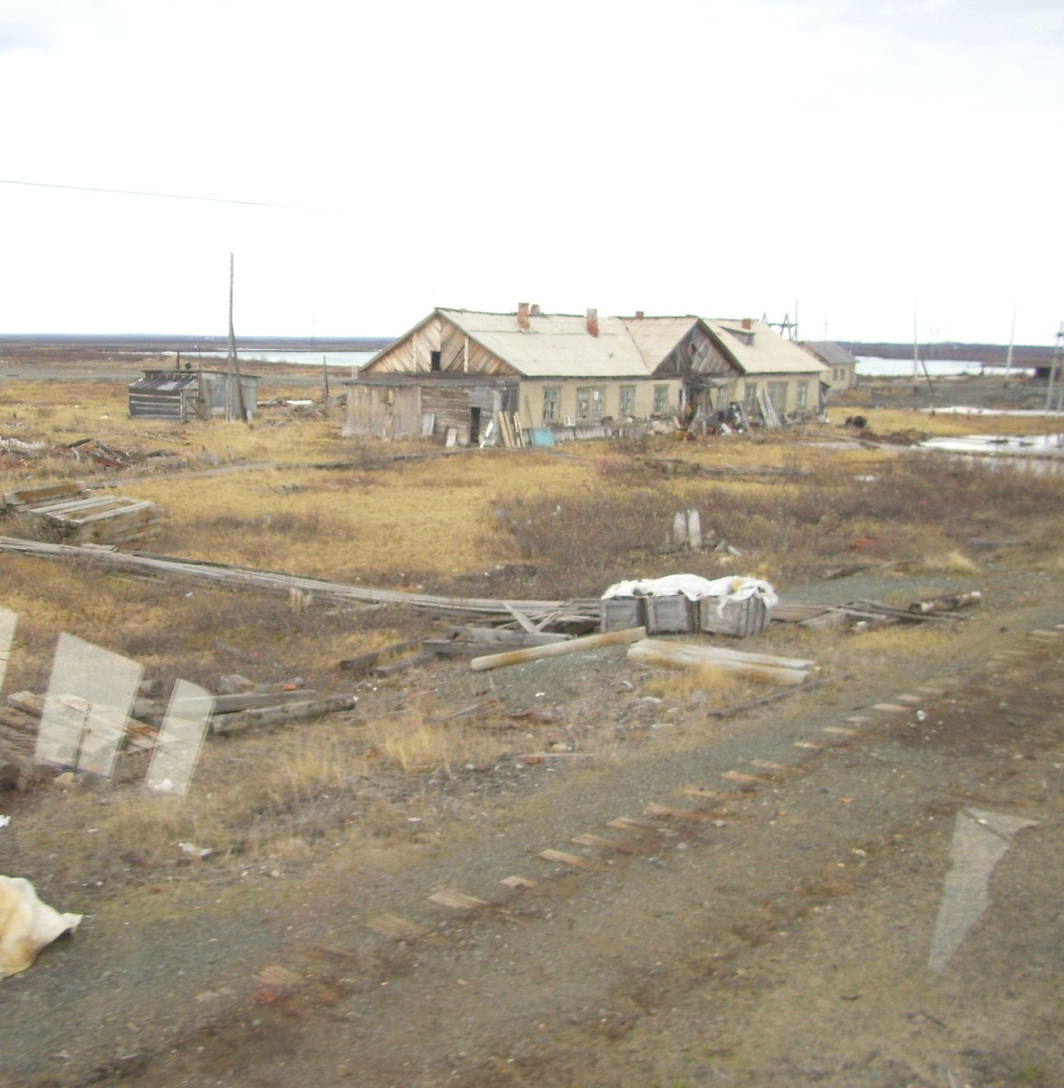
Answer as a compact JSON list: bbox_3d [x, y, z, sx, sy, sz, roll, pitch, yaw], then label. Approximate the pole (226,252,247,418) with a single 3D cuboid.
[{"bbox_3d":[-15.735,-10.900,75.329,1.026,8.901,0.350,-1,8,-12],"label":"pole"}]

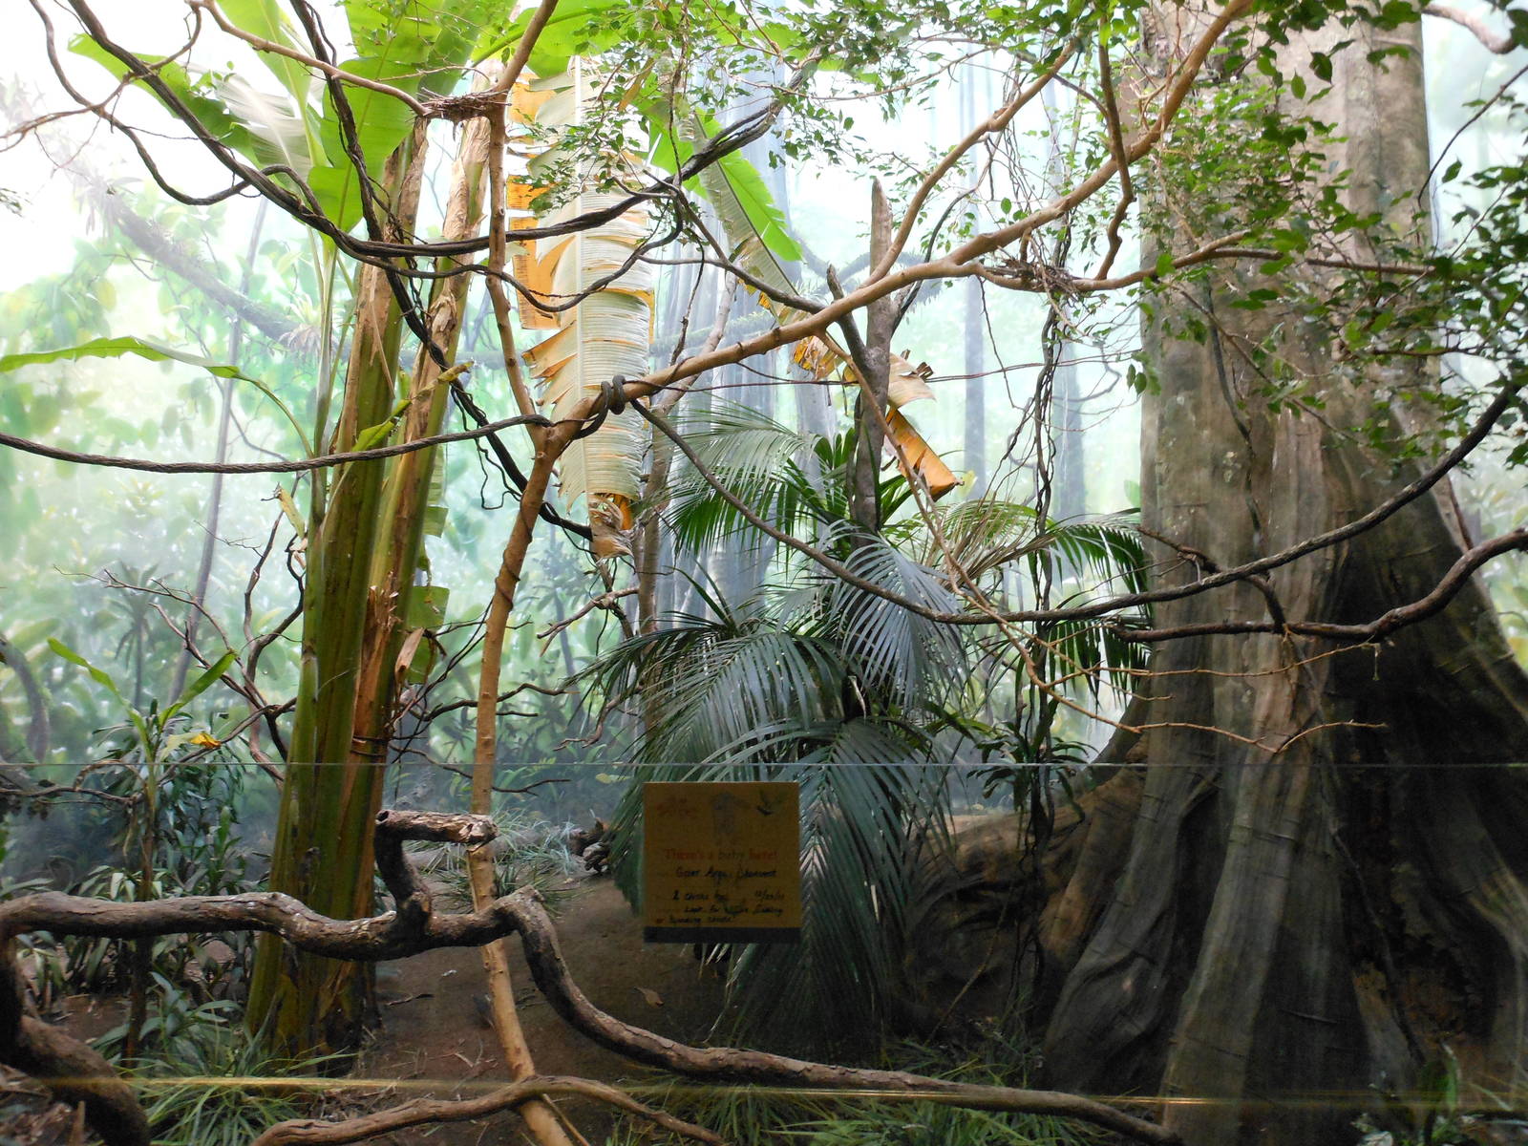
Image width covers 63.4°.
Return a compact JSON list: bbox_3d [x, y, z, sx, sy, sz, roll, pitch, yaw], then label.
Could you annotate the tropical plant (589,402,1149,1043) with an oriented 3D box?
[{"bbox_3d":[0.330,0.460,3.850,1.750,1.950,1.500,0,0,0],"label":"tropical plant"}]

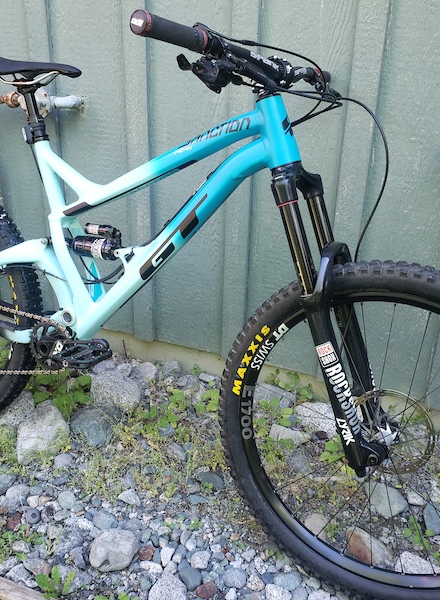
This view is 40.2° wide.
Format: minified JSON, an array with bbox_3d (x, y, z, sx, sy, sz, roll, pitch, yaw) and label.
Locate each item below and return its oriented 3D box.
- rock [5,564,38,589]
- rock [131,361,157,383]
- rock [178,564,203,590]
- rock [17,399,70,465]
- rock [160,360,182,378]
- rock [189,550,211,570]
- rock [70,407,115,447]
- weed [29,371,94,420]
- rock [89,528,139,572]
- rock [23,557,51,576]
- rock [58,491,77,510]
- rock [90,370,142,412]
[{"bbox_3d":[-0.422,0.589,1.280,0.068,0.039,0.050,-9,27,-22],"label":"rock"},{"bbox_3d":[-0.235,0.226,1.900,0.082,0.067,0.074,-2,26,-7],"label":"rock"},{"bbox_3d":[-0.060,0.583,1.260,0.042,0.036,0.052,-17,30,-33],"label":"rock"},{"bbox_3d":[-0.482,0.360,1.629,0.132,0.120,0.195,3,25,5],"label":"rock"},{"bbox_3d":[-0.155,0.217,1.878,0.062,0.053,0.063,-1,24,-5],"label":"rock"},{"bbox_3d":[-0.042,0.571,1.313,0.042,0.032,0.039,1,25,-1],"label":"rock"},{"bbox_3d":[-0.350,0.347,1.650,0.120,0.096,0.121,-5,26,-13],"label":"rock"},{"bbox_3d":[-0.465,0.281,1.757,0.180,0.130,0.155,-5,25,-13],"label":"weed"},{"bbox_3d":[-0.228,0.542,1.304,0.108,0.076,0.084,-14,29,-30],"label":"rock"},{"bbox_3d":[-0.401,0.582,1.312,0.066,0.034,0.042,12,27,23],"label":"rock"},{"bbox_3d":[-0.373,0.490,1.469,0.043,0.037,0.056,-5,25,-13],"label":"rock"},{"bbox_3d":[-0.308,0.270,1.775,0.145,0.114,0.140,-3,25,-9],"label":"rock"}]

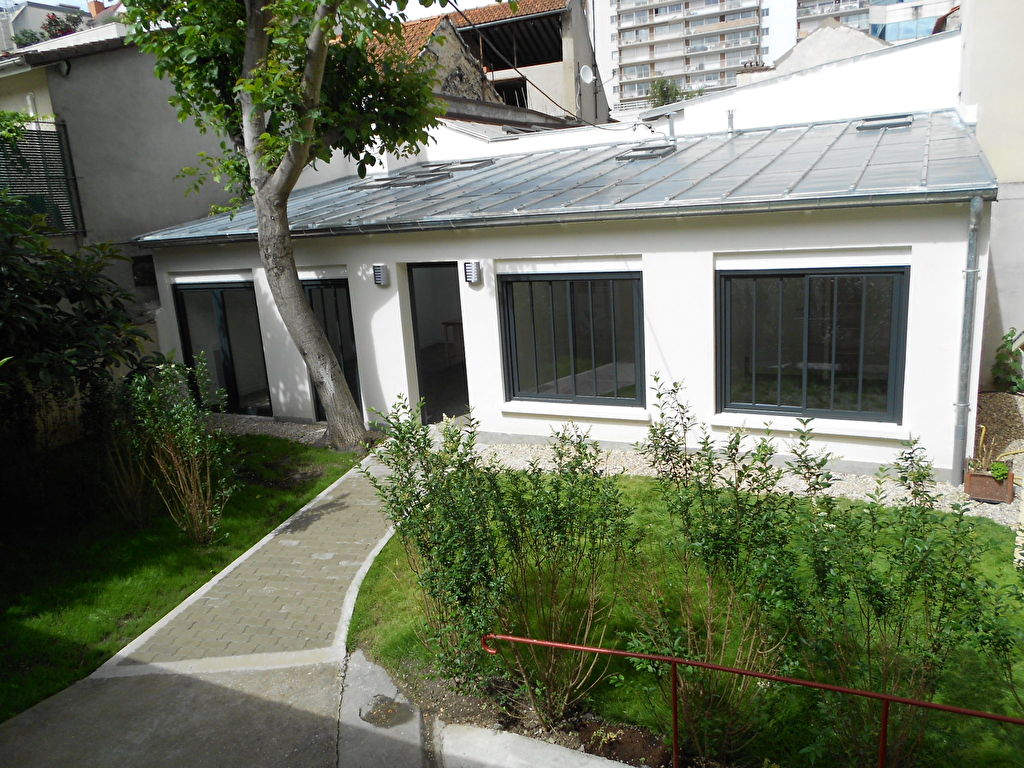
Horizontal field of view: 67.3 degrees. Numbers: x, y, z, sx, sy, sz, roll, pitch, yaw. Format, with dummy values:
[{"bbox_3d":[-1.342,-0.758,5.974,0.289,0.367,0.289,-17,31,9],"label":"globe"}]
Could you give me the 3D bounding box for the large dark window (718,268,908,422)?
[{"bbox_3d":[3.029,-0.405,7.902,1.819,1.571,0.100,3,14,27],"label":"large dark window"}]

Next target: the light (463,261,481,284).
[{"bbox_3d":[-0.480,-1.351,9.341,0.150,0.240,0.110,3,14,27],"label":"light"}]

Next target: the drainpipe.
[{"bbox_3d":[4.201,-0.370,7.101,0.110,2.690,0.160,3,14,27],"label":"drainpipe"}]

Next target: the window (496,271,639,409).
[{"bbox_3d":[0.694,-0.519,9.096,1.811,1.567,0.100,3,14,27],"label":"window"}]

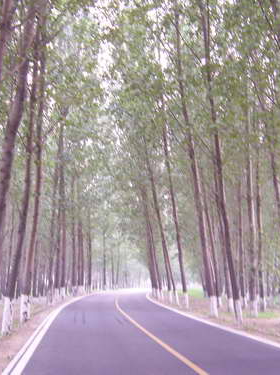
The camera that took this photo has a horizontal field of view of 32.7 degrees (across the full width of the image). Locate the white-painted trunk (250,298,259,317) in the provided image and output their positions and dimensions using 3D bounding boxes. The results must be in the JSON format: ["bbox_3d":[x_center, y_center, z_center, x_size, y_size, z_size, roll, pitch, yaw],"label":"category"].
[{"bbox_3d":[6.066,6.371,25.236,0.330,0.894,0.330,0,-11,0],"label":"white-painted trunk"}]

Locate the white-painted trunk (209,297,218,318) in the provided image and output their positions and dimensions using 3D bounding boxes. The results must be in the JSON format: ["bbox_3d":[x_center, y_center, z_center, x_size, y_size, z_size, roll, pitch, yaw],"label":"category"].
[{"bbox_3d":[3.662,5.835,23.376,0.282,1.024,0.282,-2,-11,8],"label":"white-painted trunk"}]

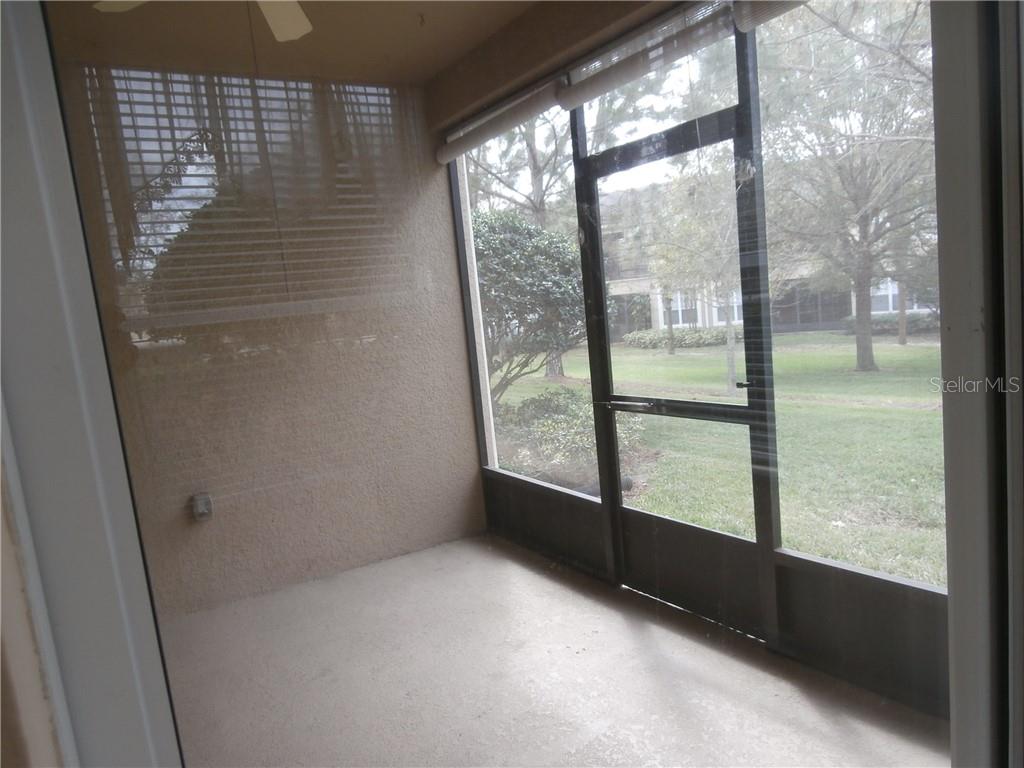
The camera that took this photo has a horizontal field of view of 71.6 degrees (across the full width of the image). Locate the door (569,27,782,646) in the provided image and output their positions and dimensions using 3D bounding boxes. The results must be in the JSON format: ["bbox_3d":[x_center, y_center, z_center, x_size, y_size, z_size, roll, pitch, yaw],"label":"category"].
[{"bbox_3d":[0.679,-0.152,3.065,0.060,2.348,1.001,-9,7,-33],"label":"door"}]

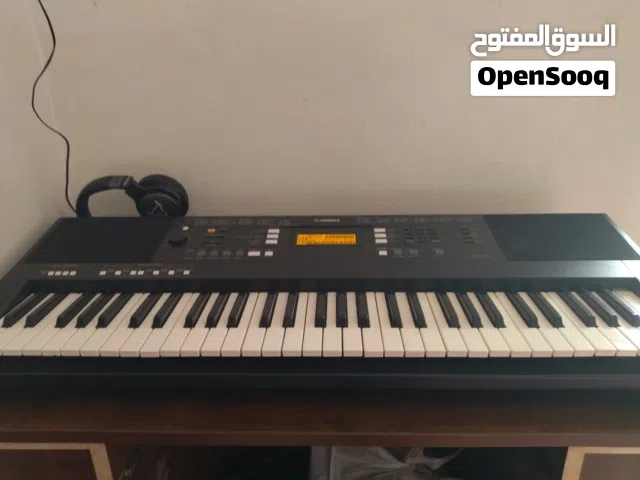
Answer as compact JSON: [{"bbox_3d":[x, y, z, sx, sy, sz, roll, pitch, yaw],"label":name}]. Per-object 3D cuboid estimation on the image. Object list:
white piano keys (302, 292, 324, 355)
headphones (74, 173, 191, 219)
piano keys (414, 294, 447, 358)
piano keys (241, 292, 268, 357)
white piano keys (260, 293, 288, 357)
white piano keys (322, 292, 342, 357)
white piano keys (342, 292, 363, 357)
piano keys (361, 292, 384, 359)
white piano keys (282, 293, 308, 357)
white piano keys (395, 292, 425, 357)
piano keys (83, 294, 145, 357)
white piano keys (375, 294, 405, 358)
[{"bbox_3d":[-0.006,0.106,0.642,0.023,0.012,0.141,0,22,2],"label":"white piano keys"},{"bbox_3d":[-0.344,-0.032,0.936,0.190,0.176,0.068,0,22,2],"label":"headphones"},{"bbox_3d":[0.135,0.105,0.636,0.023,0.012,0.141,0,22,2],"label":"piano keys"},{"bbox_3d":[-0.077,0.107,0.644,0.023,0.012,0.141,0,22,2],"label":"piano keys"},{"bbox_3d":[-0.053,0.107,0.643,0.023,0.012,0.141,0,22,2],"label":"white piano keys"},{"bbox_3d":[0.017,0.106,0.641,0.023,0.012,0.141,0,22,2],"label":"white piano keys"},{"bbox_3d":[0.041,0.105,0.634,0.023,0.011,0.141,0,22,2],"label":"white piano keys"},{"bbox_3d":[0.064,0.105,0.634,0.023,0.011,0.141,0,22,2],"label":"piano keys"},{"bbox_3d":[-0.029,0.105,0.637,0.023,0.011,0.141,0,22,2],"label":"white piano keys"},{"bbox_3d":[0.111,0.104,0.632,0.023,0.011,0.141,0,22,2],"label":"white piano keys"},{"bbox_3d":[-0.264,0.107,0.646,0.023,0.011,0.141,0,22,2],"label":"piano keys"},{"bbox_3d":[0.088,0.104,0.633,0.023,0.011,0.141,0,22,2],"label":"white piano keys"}]

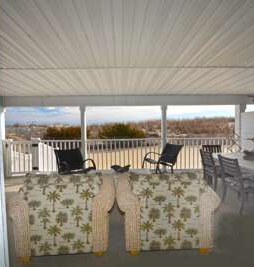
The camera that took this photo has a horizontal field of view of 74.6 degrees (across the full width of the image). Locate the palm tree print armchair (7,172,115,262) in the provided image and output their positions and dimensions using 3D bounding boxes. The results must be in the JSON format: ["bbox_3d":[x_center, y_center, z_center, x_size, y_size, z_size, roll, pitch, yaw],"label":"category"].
[{"bbox_3d":[-0.710,0.850,2.120,1.070,0.860,0.860,-1,2,-8],"label":"palm tree print armchair"}]

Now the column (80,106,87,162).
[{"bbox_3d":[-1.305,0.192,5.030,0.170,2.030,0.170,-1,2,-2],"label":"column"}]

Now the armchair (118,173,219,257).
[{"bbox_3d":[0.426,0.853,2.160,1.100,0.840,0.880,-1,3,-2],"label":"armchair"}]

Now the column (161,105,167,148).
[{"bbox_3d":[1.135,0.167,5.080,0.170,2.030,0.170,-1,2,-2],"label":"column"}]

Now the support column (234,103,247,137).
[{"bbox_3d":[3.470,0.142,5.140,0.220,2.030,0.180,-1,2,-2],"label":"support column"}]

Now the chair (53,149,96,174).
[{"bbox_3d":[-1.070,0.792,3.500,0.760,0.910,0.620,1,2,41],"label":"chair"}]

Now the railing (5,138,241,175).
[{"bbox_3d":[-0.130,0.667,5.000,6.970,1.060,0.200,-1,2,-2],"label":"railing"}]

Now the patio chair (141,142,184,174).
[{"bbox_3d":[0.960,0.746,4.450,0.780,0.910,0.620,-1,2,-30],"label":"patio chair"}]

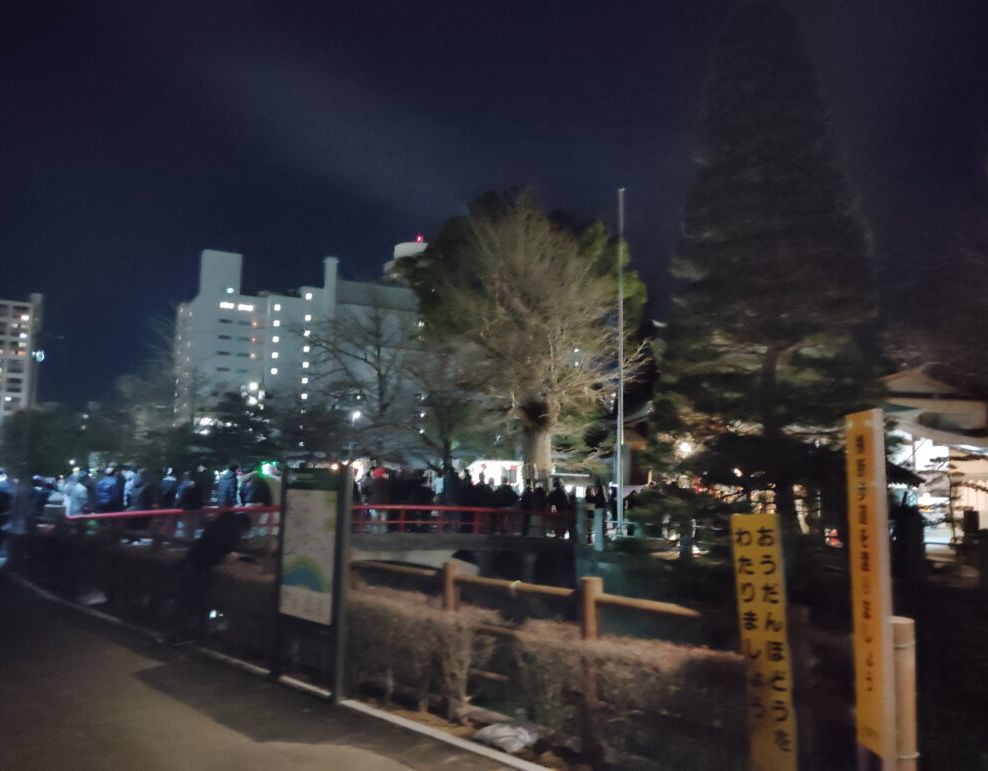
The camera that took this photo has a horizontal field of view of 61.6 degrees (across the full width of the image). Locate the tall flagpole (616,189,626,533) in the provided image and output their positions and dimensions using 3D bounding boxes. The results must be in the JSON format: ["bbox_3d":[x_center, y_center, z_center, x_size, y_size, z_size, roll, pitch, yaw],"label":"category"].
[{"bbox_3d":[4.177,-0.944,27.160,0.140,11.324,0.140,1,-6,0],"label":"tall flagpole"}]

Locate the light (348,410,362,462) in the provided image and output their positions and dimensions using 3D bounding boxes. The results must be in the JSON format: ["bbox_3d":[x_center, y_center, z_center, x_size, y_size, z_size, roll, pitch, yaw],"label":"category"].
[{"bbox_3d":[-6.367,3.454,37.742,0.400,4.556,0.450,-4,-8,37],"label":"light"}]

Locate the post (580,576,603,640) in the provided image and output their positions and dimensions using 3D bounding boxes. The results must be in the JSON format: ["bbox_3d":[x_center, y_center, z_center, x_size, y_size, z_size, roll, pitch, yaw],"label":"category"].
[{"bbox_3d":[0.572,1.647,4.894,0.115,0.997,0.115,-5,-9,42],"label":"post"}]

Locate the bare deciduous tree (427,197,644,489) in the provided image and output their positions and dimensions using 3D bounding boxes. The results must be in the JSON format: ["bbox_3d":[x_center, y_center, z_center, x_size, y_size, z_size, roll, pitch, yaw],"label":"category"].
[{"bbox_3d":[1.718,-1.226,33.750,8.700,13.275,8.000,1,-6,0],"label":"bare deciduous tree"}]

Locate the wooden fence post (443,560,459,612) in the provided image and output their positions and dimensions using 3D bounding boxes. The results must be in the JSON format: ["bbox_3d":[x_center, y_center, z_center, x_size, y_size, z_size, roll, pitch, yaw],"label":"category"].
[{"bbox_3d":[-0.311,1.721,5.694,0.115,0.995,0.115,-5,-9,42],"label":"wooden fence post"}]

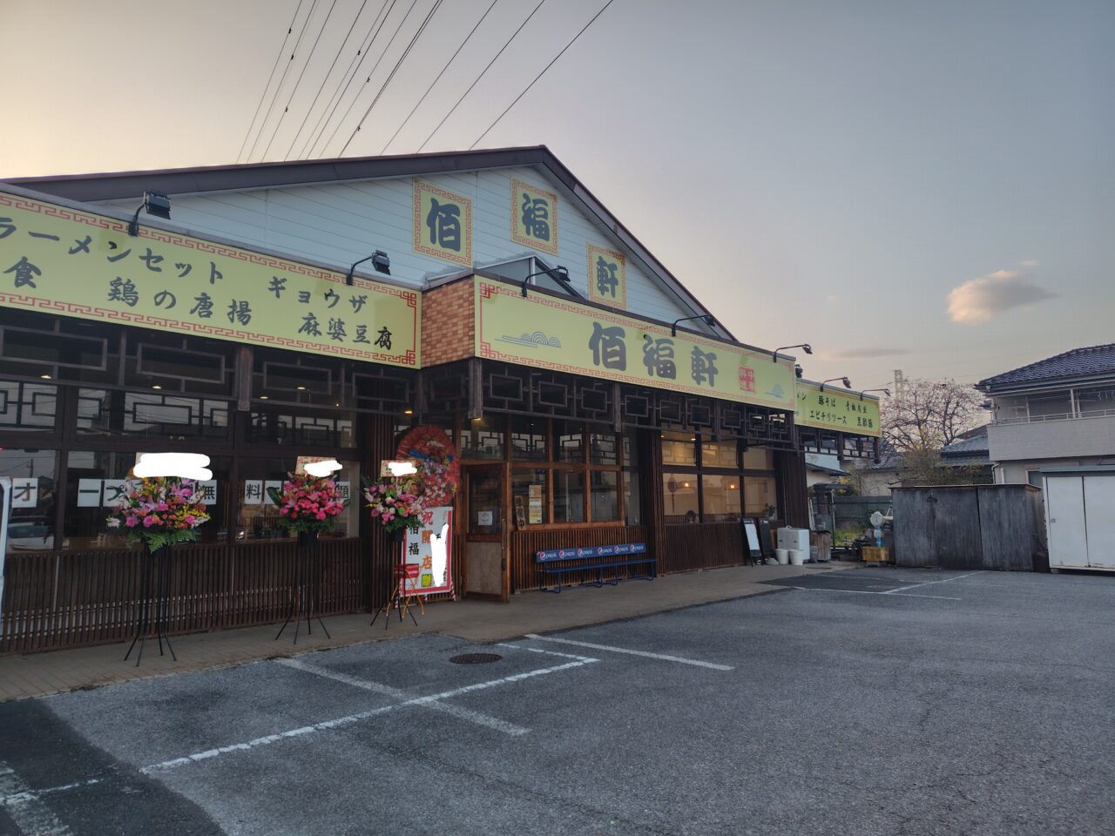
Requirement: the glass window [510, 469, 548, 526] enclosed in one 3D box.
[{"bbox_3d":[-0.476,1.379,12.861,0.080,0.980,0.860,-7,-9,44],"label":"glass window"}]

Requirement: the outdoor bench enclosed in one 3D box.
[{"bbox_3d":[0.801,2.696,13.466,0.470,0.685,2.880,-7,-9,44],"label":"outdoor bench"}]

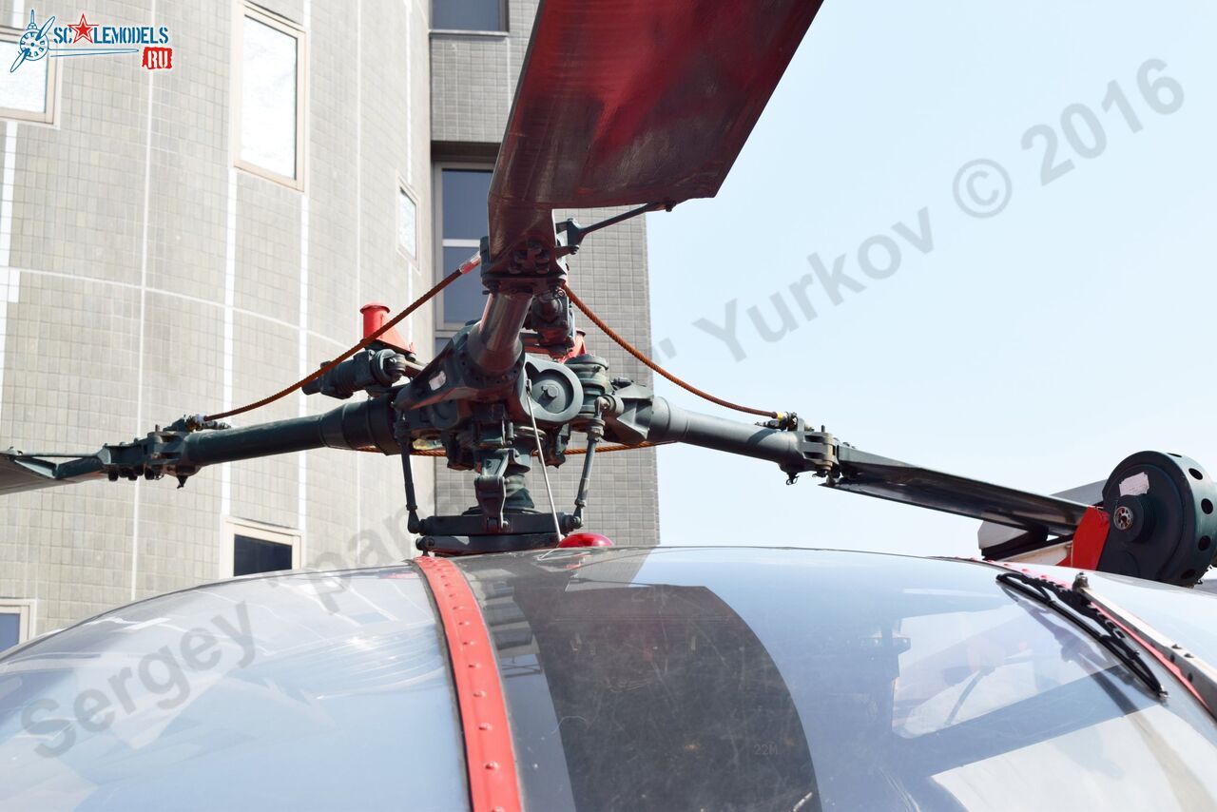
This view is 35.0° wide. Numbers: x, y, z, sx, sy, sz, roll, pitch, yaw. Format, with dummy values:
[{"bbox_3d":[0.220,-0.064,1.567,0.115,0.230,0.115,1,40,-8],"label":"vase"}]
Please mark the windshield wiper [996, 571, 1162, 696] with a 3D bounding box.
[{"bbox_3d":[0.478,0.214,1.941,0.026,0.038,0.338,27,5,-21],"label":"windshield wiper"}]

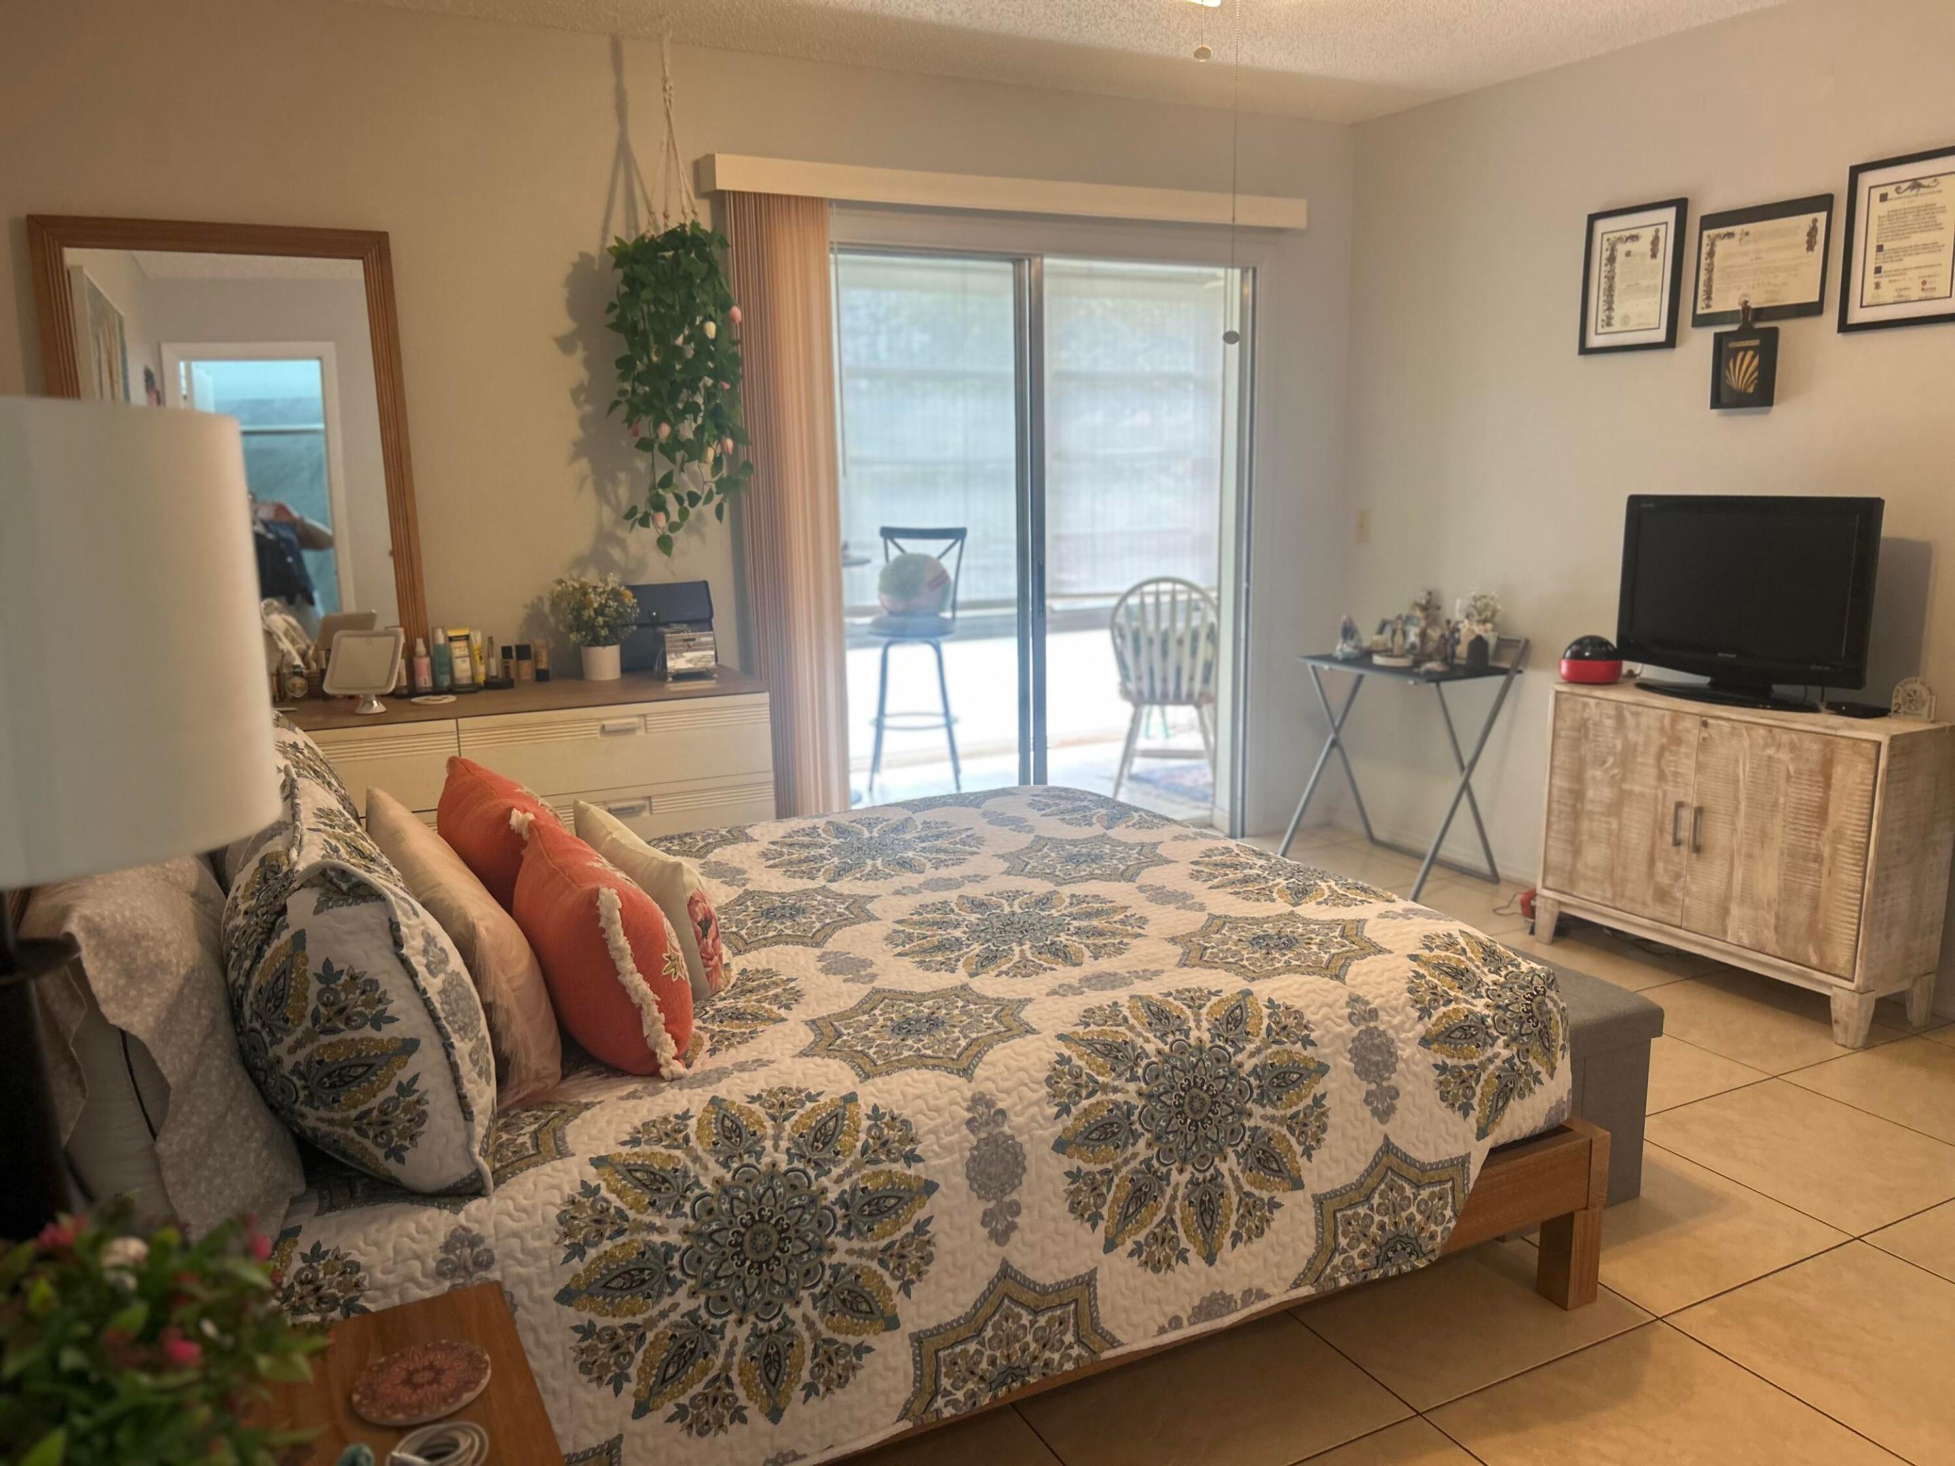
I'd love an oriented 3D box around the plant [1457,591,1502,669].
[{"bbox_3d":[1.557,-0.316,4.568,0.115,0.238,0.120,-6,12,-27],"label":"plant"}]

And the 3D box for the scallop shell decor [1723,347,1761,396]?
[{"bbox_3d":[1.952,-0.923,3.751,0.026,0.115,0.099,-6,11,-26],"label":"scallop shell decor"}]

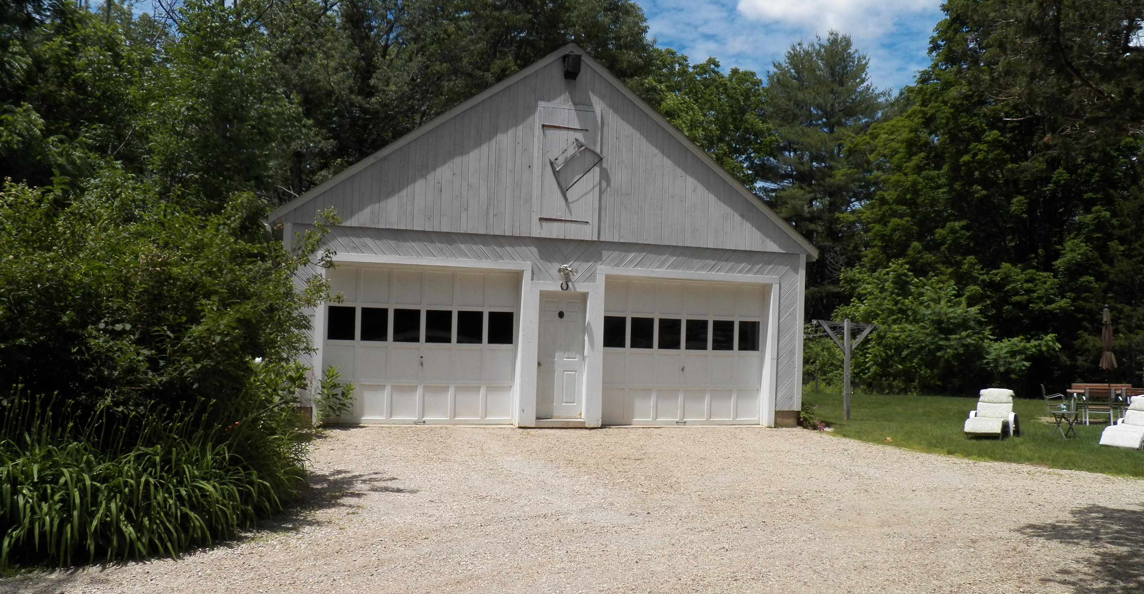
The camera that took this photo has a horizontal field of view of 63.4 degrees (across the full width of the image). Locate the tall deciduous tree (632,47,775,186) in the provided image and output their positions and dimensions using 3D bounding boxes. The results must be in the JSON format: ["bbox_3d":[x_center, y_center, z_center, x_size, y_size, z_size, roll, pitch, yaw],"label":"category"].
[{"bbox_3d":[4.109,-2.862,30.835,6.300,11.020,6.300,2,-2,7],"label":"tall deciduous tree"}]

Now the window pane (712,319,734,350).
[{"bbox_3d":[2.575,0.656,15.702,0.404,0.511,0.030,2,-2,-16],"label":"window pane"}]

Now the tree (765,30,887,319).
[{"bbox_3d":[9.747,-3.711,35.855,5.800,13.370,5.800,2,-2,15],"label":"tree"}]

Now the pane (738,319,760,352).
[{"bbox_3d":[3.035,0.673,15.838,0.404,0.511,0.030,2,-2,-16],"label":"pane"}]

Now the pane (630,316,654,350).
[{"bbox_3d":[1.168,0.602,15.288,0.404,0.511,0.030,2,-2,-16],"label":"pane"}]

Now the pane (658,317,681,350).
[{"bbox_3d":[1.637,0.622,15.426,0.404,0.511,0.030,2,-2,-16],"label":"pane"}]

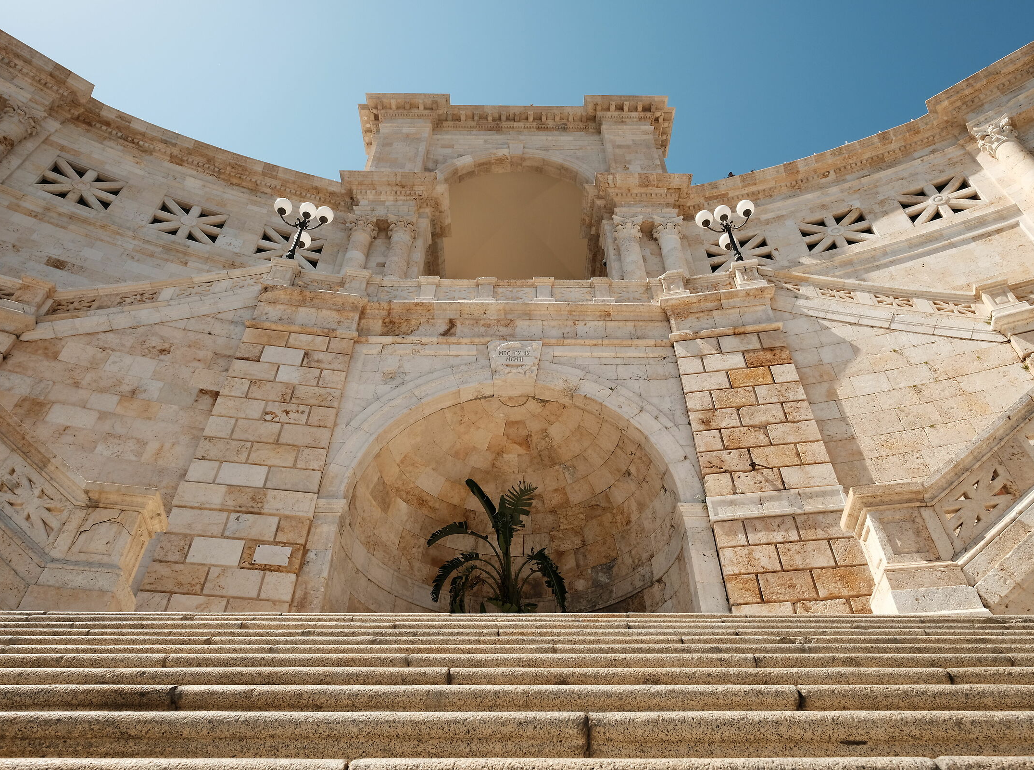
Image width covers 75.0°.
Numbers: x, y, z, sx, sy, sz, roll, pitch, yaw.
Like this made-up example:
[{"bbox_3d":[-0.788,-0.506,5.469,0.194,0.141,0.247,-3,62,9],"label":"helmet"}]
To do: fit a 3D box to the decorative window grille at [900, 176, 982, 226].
[{"bbox_3d":[12.084,-5.214,19.250,1.809,1.483,0.250,-17,-45,18],"label":"decorative window grille"}]

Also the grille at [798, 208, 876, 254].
[{"bbox_3d":[8.755,-4.126,18.436,1.667,1.466,0.250,-13,-44,15],"label":"grille"}]

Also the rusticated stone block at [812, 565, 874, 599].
[{"bbox_3d":[4.941,3.041,10.192,0.860,0.446,0.270,-6,-43,7],"label":"rusticated stone block"}]

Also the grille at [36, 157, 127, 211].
[{"bbox_3d":[-11.331,-5.118,17.519,1.667,1.466,0.250,19,-46,-20],"label":"grille"}]

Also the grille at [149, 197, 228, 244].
[{"bbox_3d":[-8.913,-4.364,18.327,1.667,1.466,0.250,15,-44,-16],"label":"grille"}]

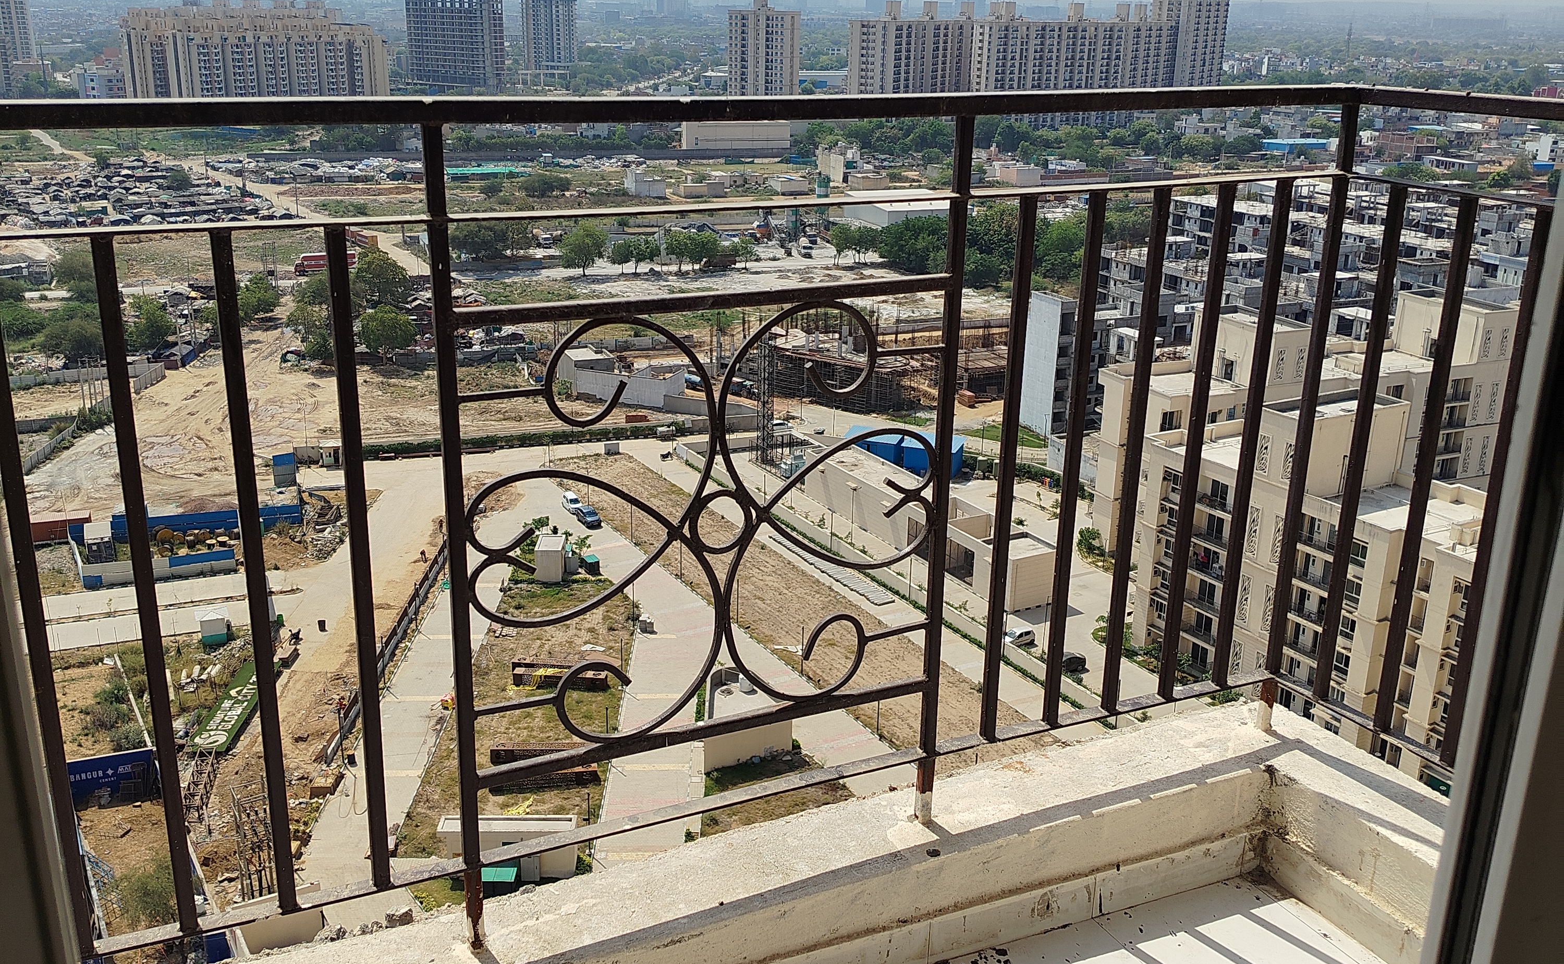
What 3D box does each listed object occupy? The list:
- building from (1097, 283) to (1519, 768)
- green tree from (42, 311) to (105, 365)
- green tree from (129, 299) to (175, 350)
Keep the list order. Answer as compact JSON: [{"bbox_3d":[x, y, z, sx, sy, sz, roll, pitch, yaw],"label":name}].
[{"bbox_3d":[59.176,0.415,136.776,54.000,25.700,54.000,-9,21,-26],"label":"building"},{"bbox_3d":[-110.596,-22.105,225.400,10.000,7.059,10.000,-8,21,-25],"label":"green tree"},{"bbox_3d":[-101.338,-24.528,230.892,7.800,8.413,7.800,-7,20,-23],"label":"green tree"}]

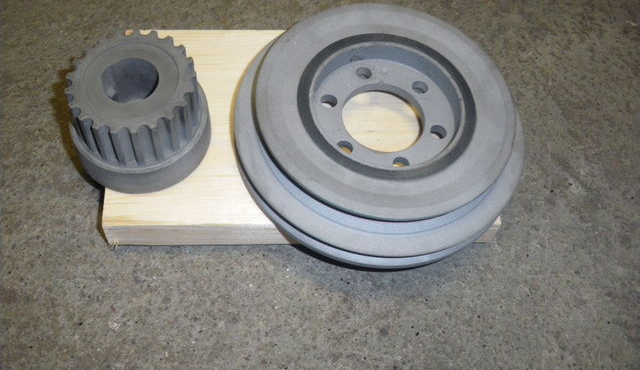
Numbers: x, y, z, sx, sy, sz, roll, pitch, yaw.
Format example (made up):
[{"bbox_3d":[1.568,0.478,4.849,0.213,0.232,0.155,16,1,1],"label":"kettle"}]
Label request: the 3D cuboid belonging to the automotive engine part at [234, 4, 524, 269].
[{"bbox_3d":[0.034,-0.035,0.369,0.165,0.036,0.165,0,62,-5],"label":"automotive engine part"}]

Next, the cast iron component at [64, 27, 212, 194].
[{"bbox_3d":[-0.095,-0.039,0.349,0.071,0.053,0.071,0,62,-5],"label":"cast iron component"}]

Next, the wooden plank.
[{"bbox_3d":[-0.011,-0.031,0.398,0.214,0.026,0.133,0,62,-5],"label":"wooden plank"}]

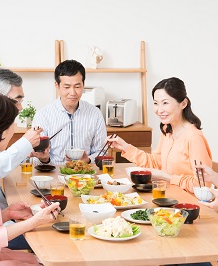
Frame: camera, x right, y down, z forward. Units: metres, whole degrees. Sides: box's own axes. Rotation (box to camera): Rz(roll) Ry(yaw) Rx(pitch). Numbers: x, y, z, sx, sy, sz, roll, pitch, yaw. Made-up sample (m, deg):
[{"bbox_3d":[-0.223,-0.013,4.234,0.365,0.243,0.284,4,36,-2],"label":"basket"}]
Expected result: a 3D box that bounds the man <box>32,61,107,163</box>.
[{"bbox_3d":[-0.225,0.245,4.511,0.490,1.290,0.700,-1,10,-7],"label":"man"}]

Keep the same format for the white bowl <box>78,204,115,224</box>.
[{"bbox_3d":[-0.052,0.361,3.434,0.150,0.070,0.145,0,9,-14],"label":"white bowl"}]

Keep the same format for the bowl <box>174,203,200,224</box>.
[{"bbox_3d":[0.338,0.356,3.370,0.112,0.068,0.112,0,10,0],"label":"bowl"}]

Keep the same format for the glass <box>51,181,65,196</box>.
[{"bbox_3d":[-0.244,0.280,3.761,0.069,0.083,0.069,0,10,0],"label":"glass"}]

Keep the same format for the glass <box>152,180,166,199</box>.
[{"bbox_3d":[0.255,0.285,3.913,0.069,0.087,0.069,2,9,0],"label":"glass"}]

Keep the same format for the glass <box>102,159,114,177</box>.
[{"bbox_3d":[-0.003,0.199,4.397,0.069,0.087,0.069,2,9,0],"label":"glass"}]

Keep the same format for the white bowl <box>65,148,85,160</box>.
[{"bbox_3d":[-0.210,0.136,4.790,0.117,0.057,0.117,2,9,0],"label":"white bowl"}]

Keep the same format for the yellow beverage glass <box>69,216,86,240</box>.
[{"bbox_3d":[-0.129,0.391,3.185,0.069,0.087,0.069,2,9,0],"label":"yellow beverage glass"}]

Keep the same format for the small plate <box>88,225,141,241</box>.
[{"bbox_3d":[0.024,0.415,3.169,0.217,0.024,0.217,0,10,0],"label":"small plate"}]

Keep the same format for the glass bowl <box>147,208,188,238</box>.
[{"bbox_3d":[0.245,0.376,3.204,0.167,0.086,0.167,0,10,0],"label":"glass bowl"}]

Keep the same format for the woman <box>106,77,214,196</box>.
[{"bbox_3d":[0.325,0.337,4.152,0.700,1.235,0.540,-6,11,-29],"label":"woman"}]

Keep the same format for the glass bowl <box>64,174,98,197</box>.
[{"bbox_3d":[-0.140,0.270,3.925,0.170,0.088,0.170,2,9,0],"label":"glass bowl"}]

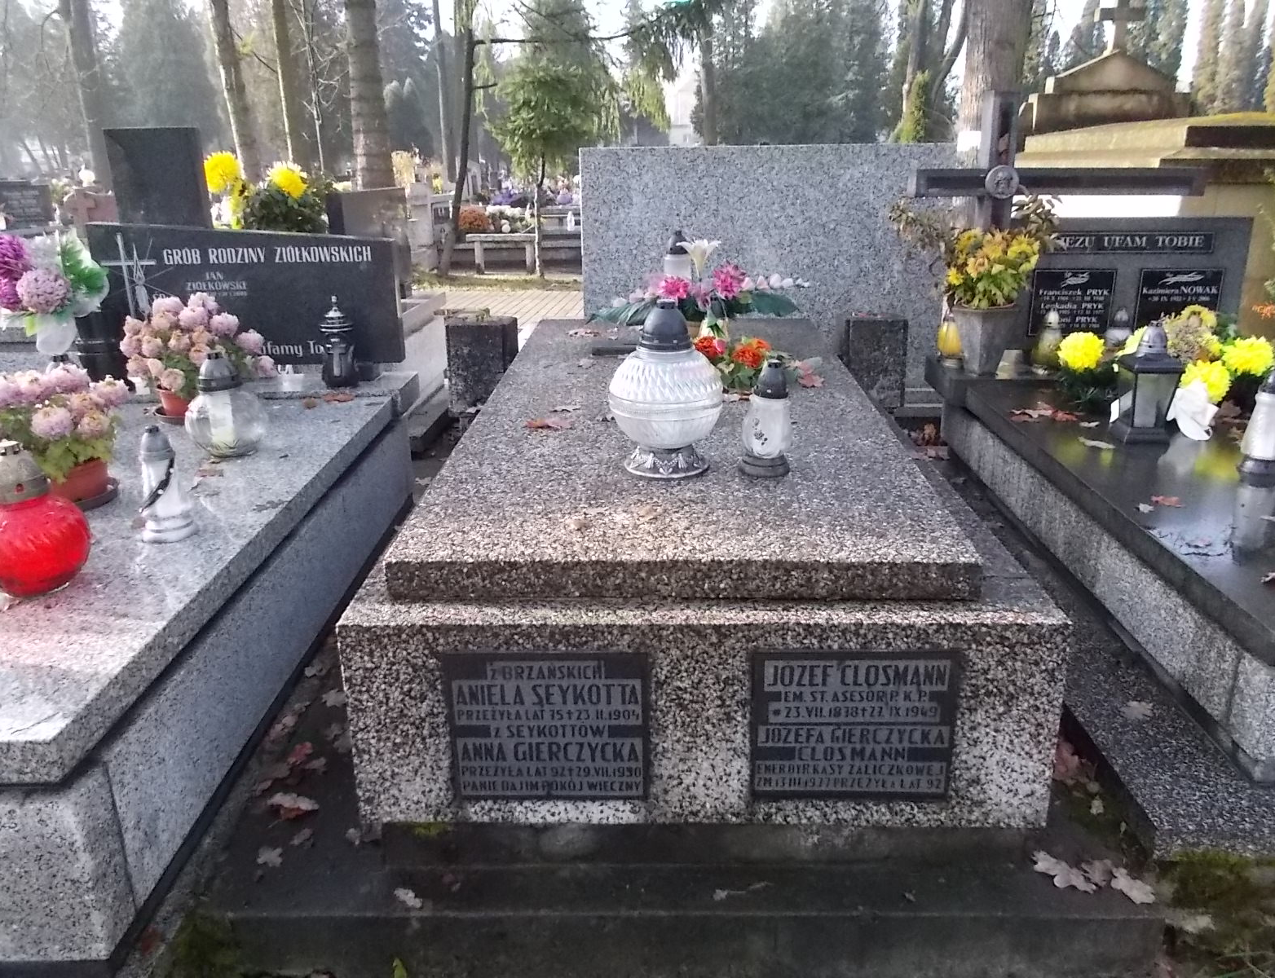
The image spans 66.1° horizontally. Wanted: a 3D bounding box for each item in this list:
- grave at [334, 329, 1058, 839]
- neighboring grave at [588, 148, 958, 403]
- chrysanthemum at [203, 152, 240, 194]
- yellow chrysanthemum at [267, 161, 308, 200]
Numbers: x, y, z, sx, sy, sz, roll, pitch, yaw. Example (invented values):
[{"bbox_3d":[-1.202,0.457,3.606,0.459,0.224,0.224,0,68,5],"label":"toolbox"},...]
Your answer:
[{"bbox_3d":[0.126,-0.029,2.514,1.090,0.425,2.147,0,20,2],"label":"grave"},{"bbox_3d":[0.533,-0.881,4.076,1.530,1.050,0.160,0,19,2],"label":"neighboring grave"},{"bbox_3d":[-1.450,-1.105,3.420,0.120,0.140,0.120,0,18,2],"label":"chrysanthemum"},{"bbox_3d":[-1.222,-1.076,3.420,0.130,0.125,0.125,0,18,2],"label":"yellow chrysanthemum"}]

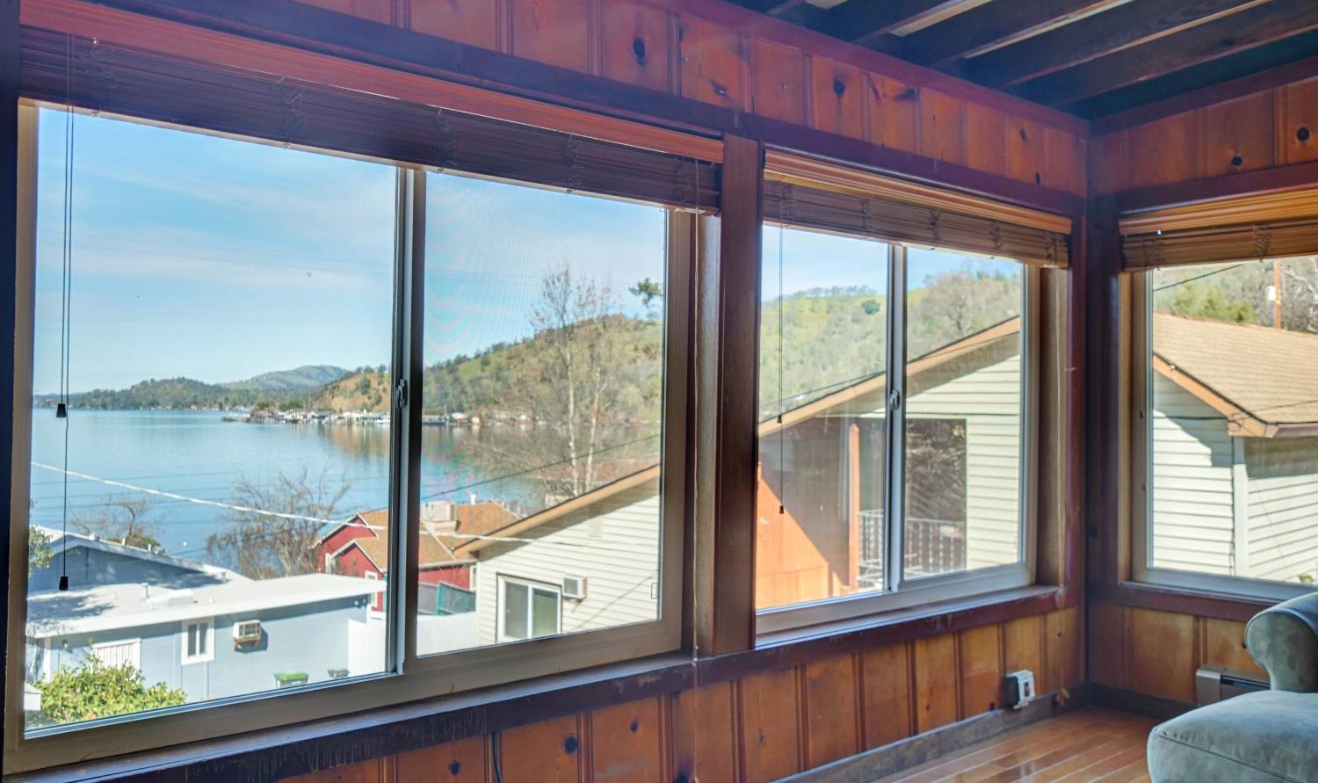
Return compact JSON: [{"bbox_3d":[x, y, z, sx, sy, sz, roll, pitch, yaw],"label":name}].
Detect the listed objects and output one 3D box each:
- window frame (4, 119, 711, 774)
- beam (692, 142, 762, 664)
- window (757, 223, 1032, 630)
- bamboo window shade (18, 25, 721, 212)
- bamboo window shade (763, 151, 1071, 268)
[{"bbox_3d":[-0.611,0.015,2.655,1.755,1.490,0.081,1,0,-40],"label":"window frame"},{"bbox_3d":[0.183,0.016,3.175,0.180,1.505,0.126,1,0,-40],"label":"beam"},{"bbox_3d":[0.866,0.042,3.885,1.762,1.490,0.081,1,0,-40],"label":"window"},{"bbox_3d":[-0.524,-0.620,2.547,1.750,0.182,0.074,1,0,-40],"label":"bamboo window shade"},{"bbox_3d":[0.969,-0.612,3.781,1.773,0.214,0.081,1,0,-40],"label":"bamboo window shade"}]

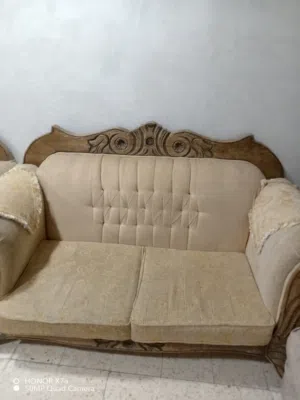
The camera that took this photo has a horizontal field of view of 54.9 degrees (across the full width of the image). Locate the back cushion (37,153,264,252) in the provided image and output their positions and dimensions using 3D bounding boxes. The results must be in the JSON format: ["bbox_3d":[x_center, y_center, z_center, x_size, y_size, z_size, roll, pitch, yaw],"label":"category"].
[{"bbox_3d":[-0.010,0.022,1.772,1.310,0.570,0.150,2,12,1],"label":"back cushion"}]

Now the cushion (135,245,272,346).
[{"bbox_3d":[0.246,0.474,1.547,0.630,0.135,0.575,2,27,1],"label":"cushion"}]

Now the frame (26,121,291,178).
[{"bbox_3d":[0.004,-0.300,1.744,1.520,0.310,0.080,2,14,1],"label":"frame"}]

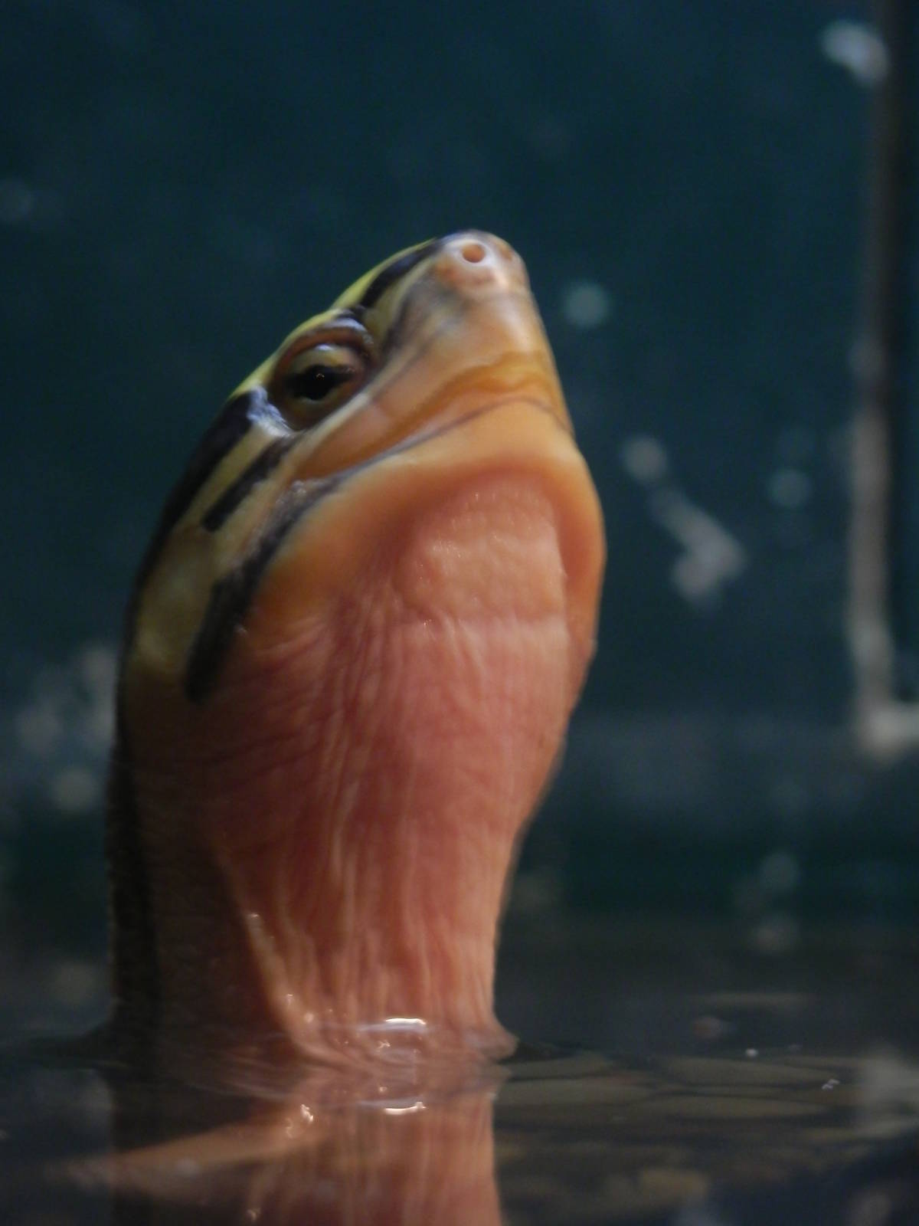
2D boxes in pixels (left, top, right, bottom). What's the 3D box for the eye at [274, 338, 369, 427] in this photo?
[{"bbox_3d":[-0.010,-0.018,0.500,0.008,0.007,0.005,-41,-32,14],"label":"eye"}]

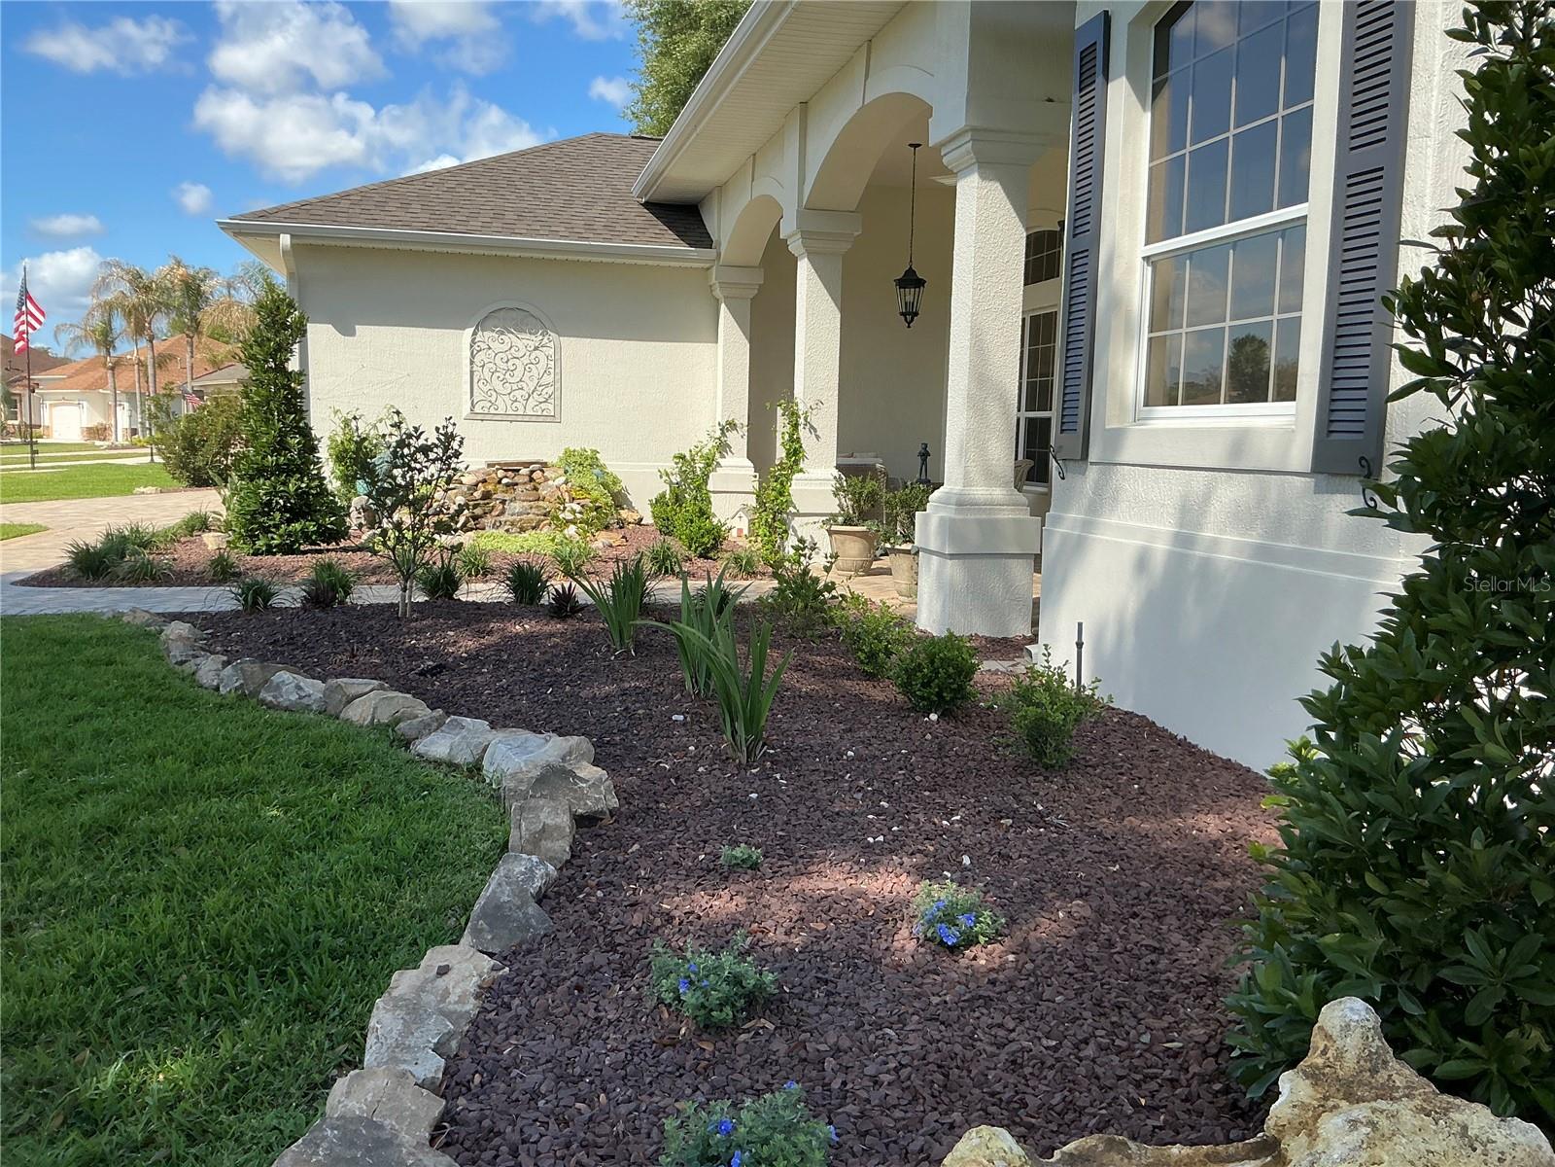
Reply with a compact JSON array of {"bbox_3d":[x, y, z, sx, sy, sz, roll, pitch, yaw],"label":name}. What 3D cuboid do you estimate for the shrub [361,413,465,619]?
[{"bbox_3d":[-2.271,-0.421,7.867,0.620,1.252,0.650,0,7,-14],"label":"shrub"}]

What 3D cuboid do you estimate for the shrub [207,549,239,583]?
[{"bbox_3d":[-3.922,-0.116,8.906,0.216,0.242,0.216,-2,7,-24],"label":"shrub"}]

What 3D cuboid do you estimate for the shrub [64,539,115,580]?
[{"bbox_3d":[-4.941,-0.174,9.040,0.341,0.307,0.341,-2,8,-29],"label":"shrub"}]

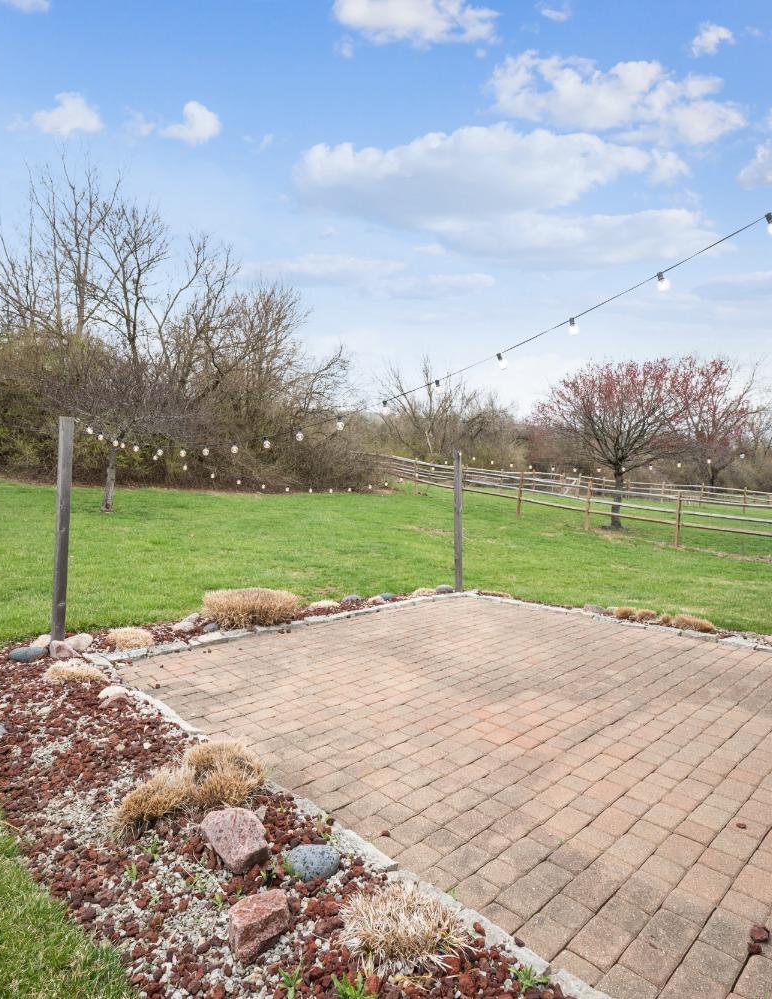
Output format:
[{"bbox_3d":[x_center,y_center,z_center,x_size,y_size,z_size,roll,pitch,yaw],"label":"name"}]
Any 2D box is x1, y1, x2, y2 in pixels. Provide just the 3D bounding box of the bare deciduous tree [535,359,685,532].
[{"bbox_3d":[6.050,-1.500,15.800,4.200,4.600,4.100,0,2,22],"label":"bare deciduous tree"}]

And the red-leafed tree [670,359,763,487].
[{"bbox_3d":[21.300,-4.700,37.500,6.400,8.800,6.200,0,2,30],"label":"red-leafed tree"}]

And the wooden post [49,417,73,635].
[{"bbox_3d":[-3.190,0.310,5.750,0.092,2.240,0.092,2,2,-43],"label":"wooden post"}]

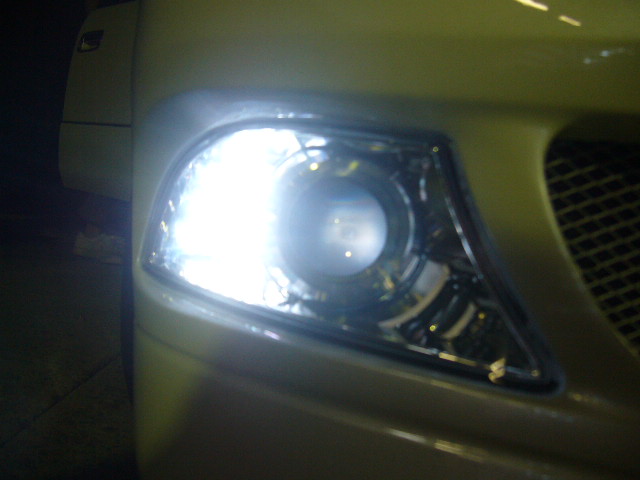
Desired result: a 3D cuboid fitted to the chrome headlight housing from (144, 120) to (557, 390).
[{"bbox_3d":[0.028,0.010,0.560,0.330,0.205,0.170,1,10,-4],"label":"chrome headlight housing"}]

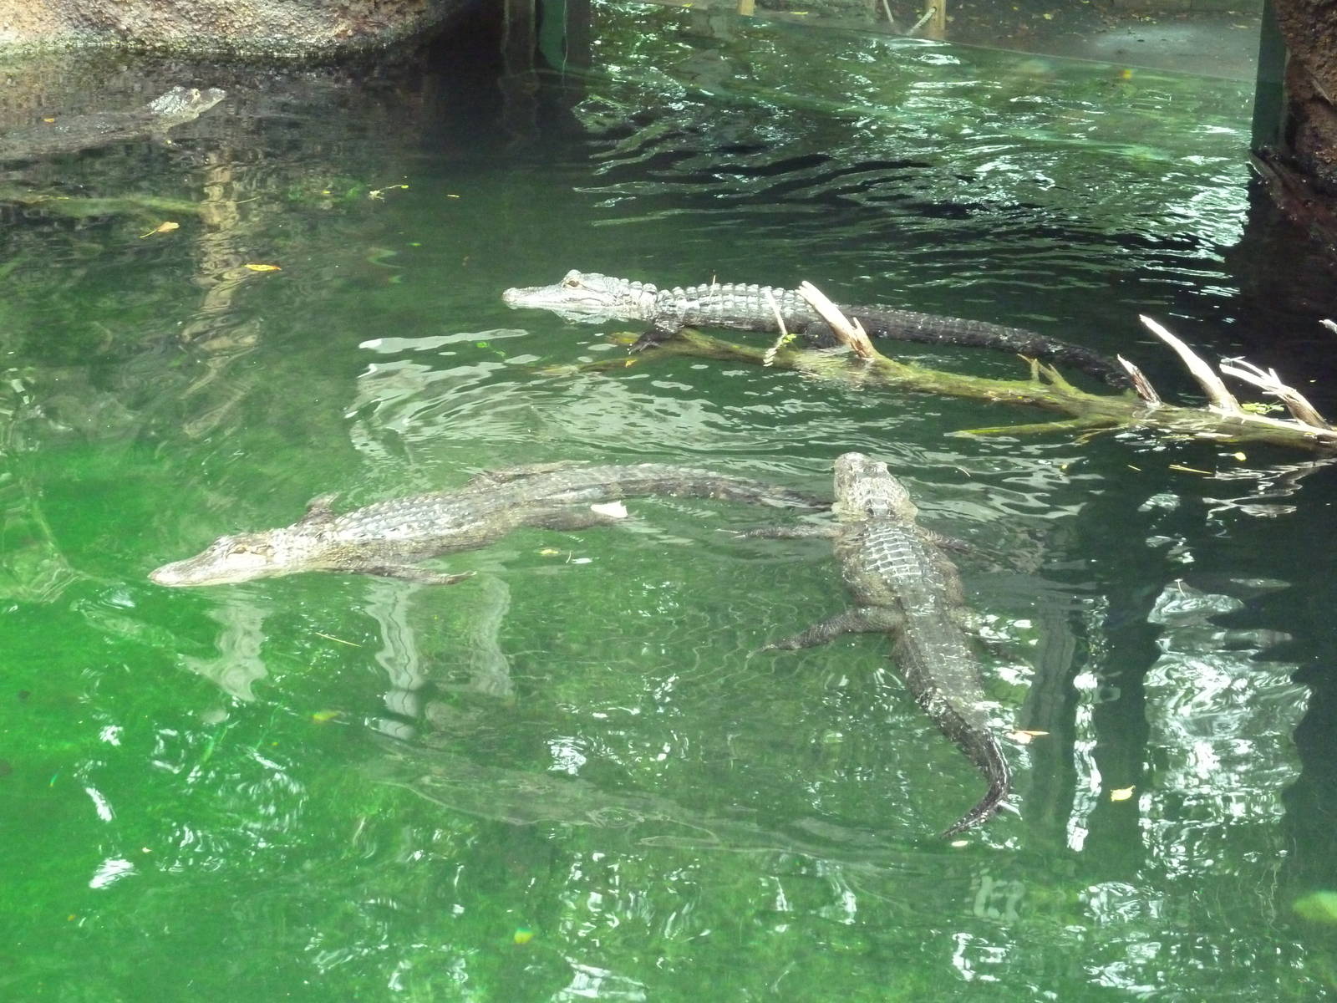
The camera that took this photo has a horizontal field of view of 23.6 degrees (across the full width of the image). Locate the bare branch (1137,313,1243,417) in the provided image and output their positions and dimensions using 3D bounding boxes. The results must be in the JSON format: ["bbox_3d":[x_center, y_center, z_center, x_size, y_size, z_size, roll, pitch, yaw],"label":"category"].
[{"bbox_3d":[1.006,-0.262,6.171,0.195,0.195,0.070,0,25,0],"label":"bare branch"}]

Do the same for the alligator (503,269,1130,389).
[{"bbox_3d":[0.323,-0.330,6.575,1.362,0.200,0.255,5,25,10],"label":"alligator"}]

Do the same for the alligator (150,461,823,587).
[{"bbox_3d":[-0.305,0.071,5.811,1.270,0.150,0.333,-8,26,-17],"label":"alligator"}]

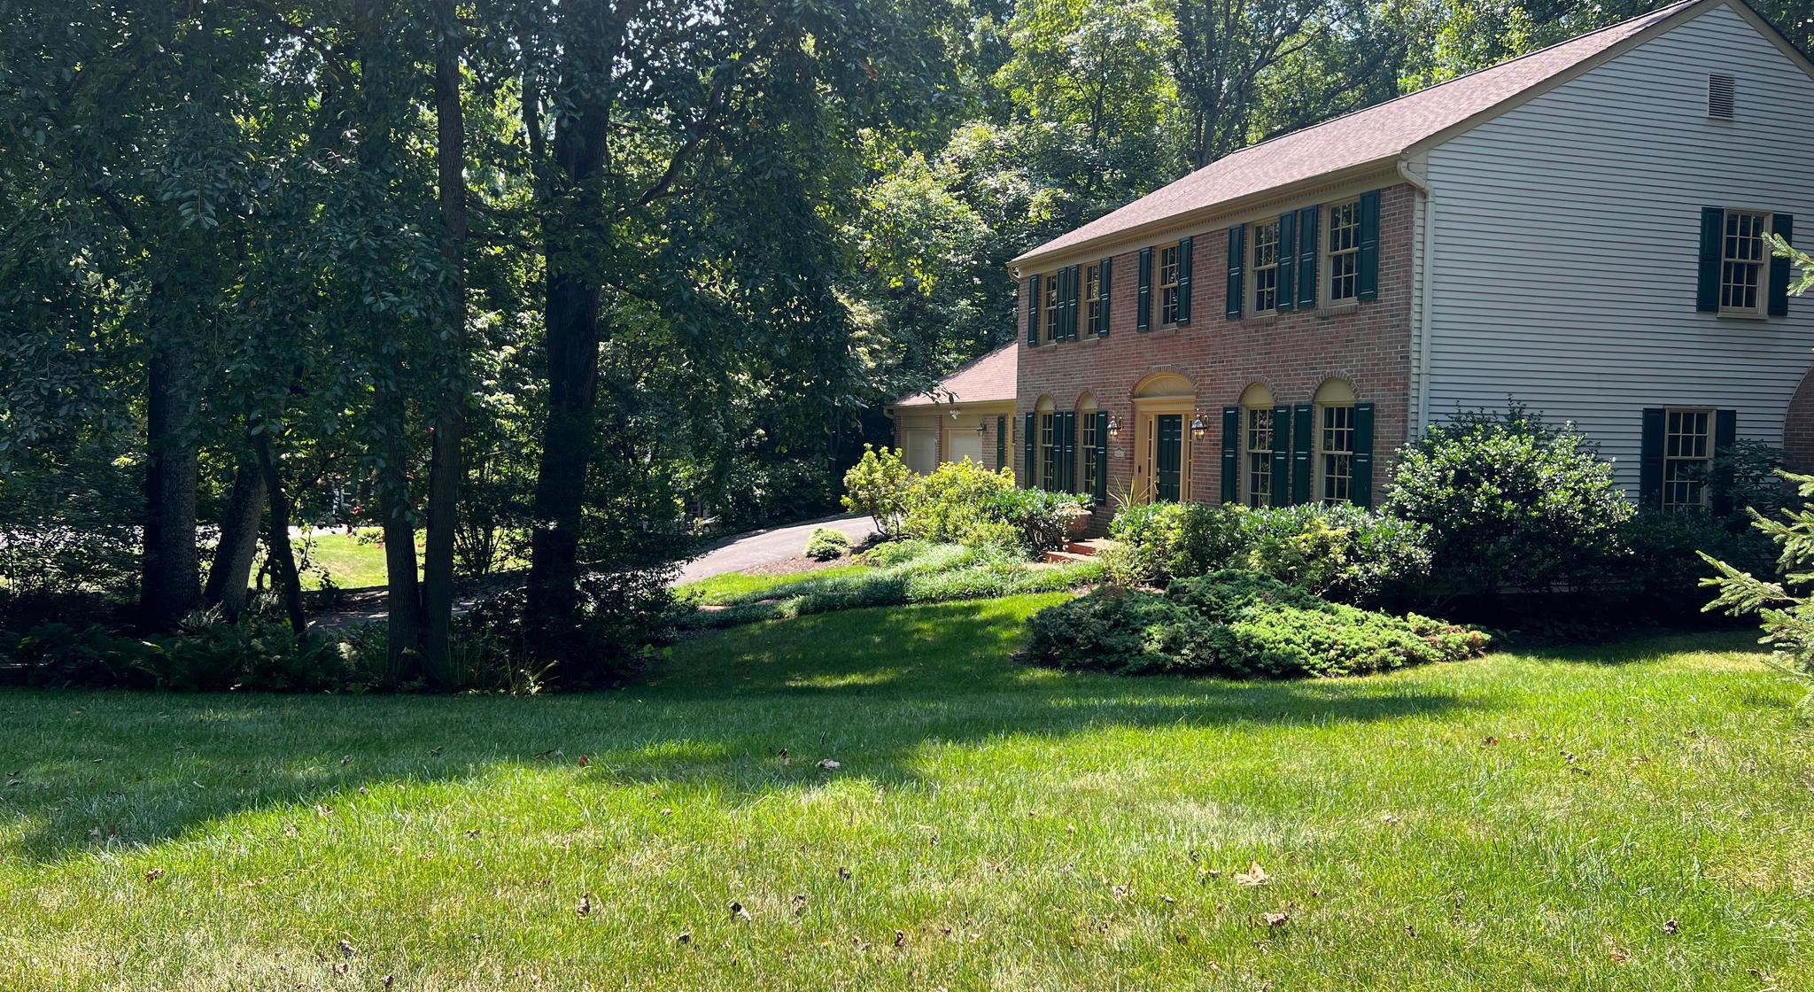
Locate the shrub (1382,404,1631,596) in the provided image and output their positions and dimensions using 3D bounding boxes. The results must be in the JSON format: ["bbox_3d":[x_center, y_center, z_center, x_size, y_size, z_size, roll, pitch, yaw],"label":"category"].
[{"bbox_3d":[7.396,0.082,16.903,2.955,2.462,2.462,0,3,0],"label":"shrub"}]

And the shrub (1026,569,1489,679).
[{"bbox_3d":[3.487,1.180,13.651,4.334,0.837,2.758,0,3,-10],"label":"shrub"}]

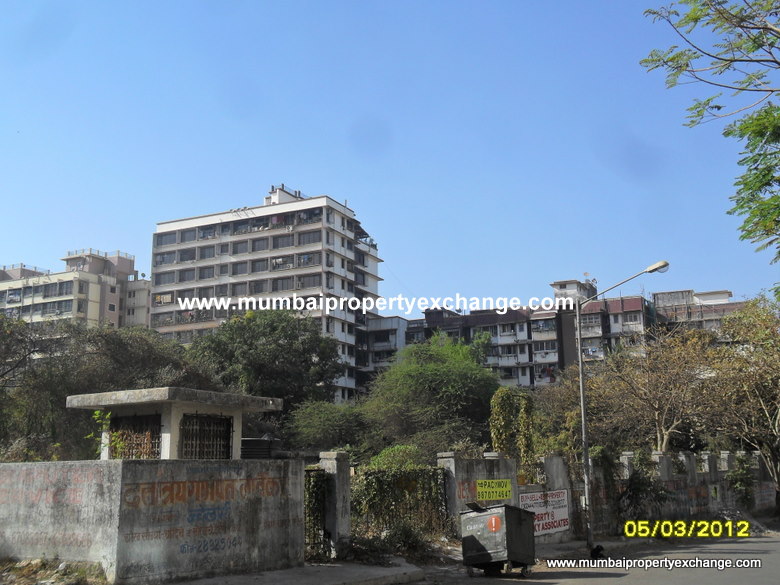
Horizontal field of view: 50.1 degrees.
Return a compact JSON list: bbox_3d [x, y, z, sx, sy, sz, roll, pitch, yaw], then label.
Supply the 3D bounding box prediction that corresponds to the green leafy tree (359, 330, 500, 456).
[{"bbox_3d":[1.464,4.602,29.673,5.000,6.426,4.900,-1,-12,0],"label":"green leafy tree"}]

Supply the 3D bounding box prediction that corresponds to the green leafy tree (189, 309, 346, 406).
[{"bbox_3d":[-7.716,6.301,51.803,9.690,10.530,9.210,-1,-12,0],"label":"green leafy tree"}]

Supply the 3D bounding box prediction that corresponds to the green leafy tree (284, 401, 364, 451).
[{"bbox_3d":[-2.083,5.515,27.461,3.000,3.893,3.000,-1,-12,0],"label":"green leafy tree"}]

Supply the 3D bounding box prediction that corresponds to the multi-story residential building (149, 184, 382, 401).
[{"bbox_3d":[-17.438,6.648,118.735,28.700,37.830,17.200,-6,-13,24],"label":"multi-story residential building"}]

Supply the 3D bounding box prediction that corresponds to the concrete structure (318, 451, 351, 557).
[{"bbox_3d":[-1.108,4.232,16.647,0.420,2.046,0.420,-9,-14,32],"label":"concrete structure"}]

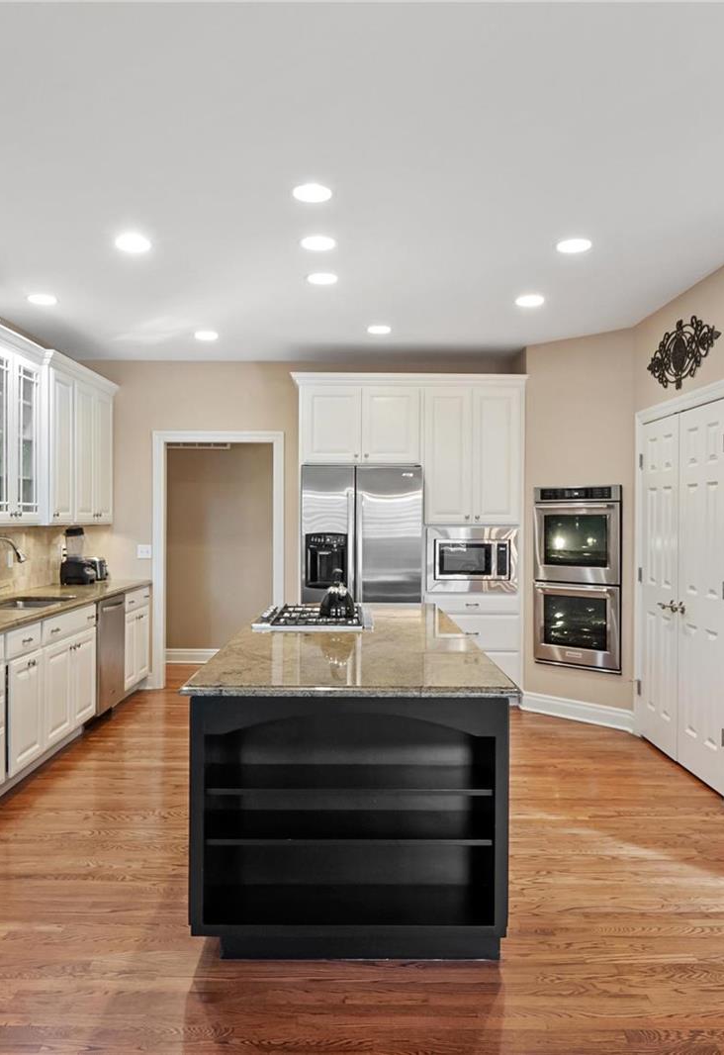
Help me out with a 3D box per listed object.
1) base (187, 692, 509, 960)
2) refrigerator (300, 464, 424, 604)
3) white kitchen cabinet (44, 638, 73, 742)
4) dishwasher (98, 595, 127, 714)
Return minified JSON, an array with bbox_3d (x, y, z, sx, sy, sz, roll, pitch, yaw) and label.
[{"bbox_3d":[-0.052,0.967,3.830,1.035,0.850,2.540,0,0,0],"label":"base"},{"bbox_3d":[-0.004,0.448,6.238,0.910,1.824,0.730,0,0,-1],"label":"refrigerator"},{"bbox_3d":[-2.051,0.953,4.576,0.590,0.580,0.450,0,0,-1],"label":"white kitchen cabinet"},{"bbox_3d":[-2.051,0.892,5.596,0.620,0.810,0.610,0,0,-1],"label":"dishwasher"}]

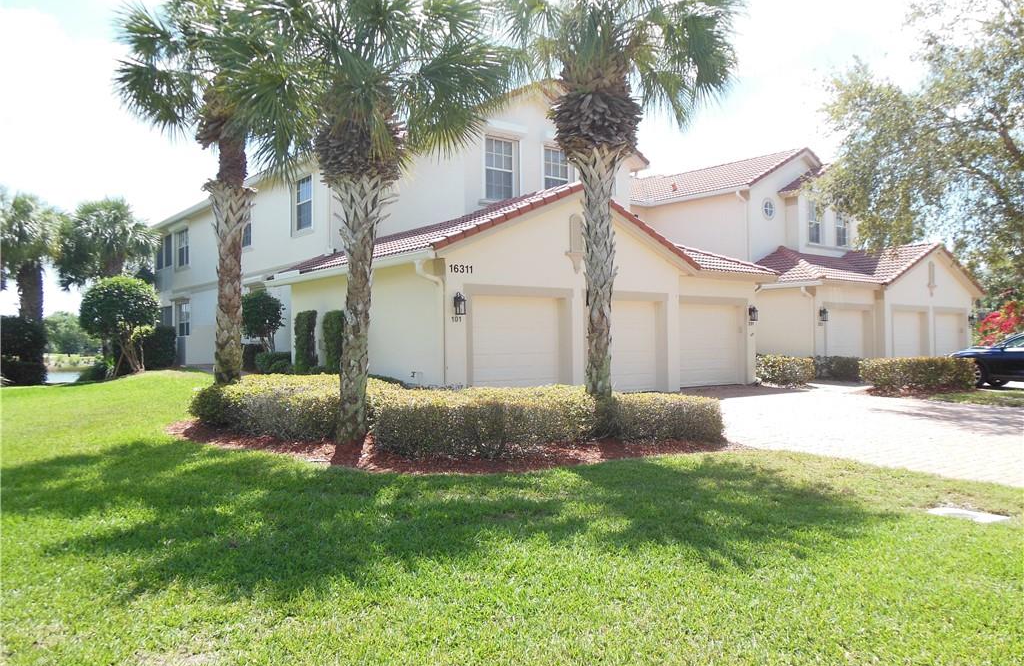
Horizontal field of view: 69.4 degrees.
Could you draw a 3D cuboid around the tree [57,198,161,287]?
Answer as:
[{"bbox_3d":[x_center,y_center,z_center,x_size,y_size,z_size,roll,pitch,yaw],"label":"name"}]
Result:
[{"bbox_3d":[-15.042,-1.880,27.500,3.700,6.400,3.700,0,-1,-39],"label":"tree"}]

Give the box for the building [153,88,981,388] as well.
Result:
[{"bbox_3d":[0.504,-2.760,30.834,25.000,8.600,25.000,0,-1,-39],"label":"building"}]

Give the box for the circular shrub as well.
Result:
[{"bbox_3d":[-13.004,-0.315,24.500,2.500,3.200,2.500,0,-1,-39],"label":"circular shrub"}]

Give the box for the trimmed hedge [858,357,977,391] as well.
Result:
[{"bbox_3d":[10.499,1.026,19.100,1.000,0.750,2.500,0,-1,-39],"label":"trimmed hedge"}]

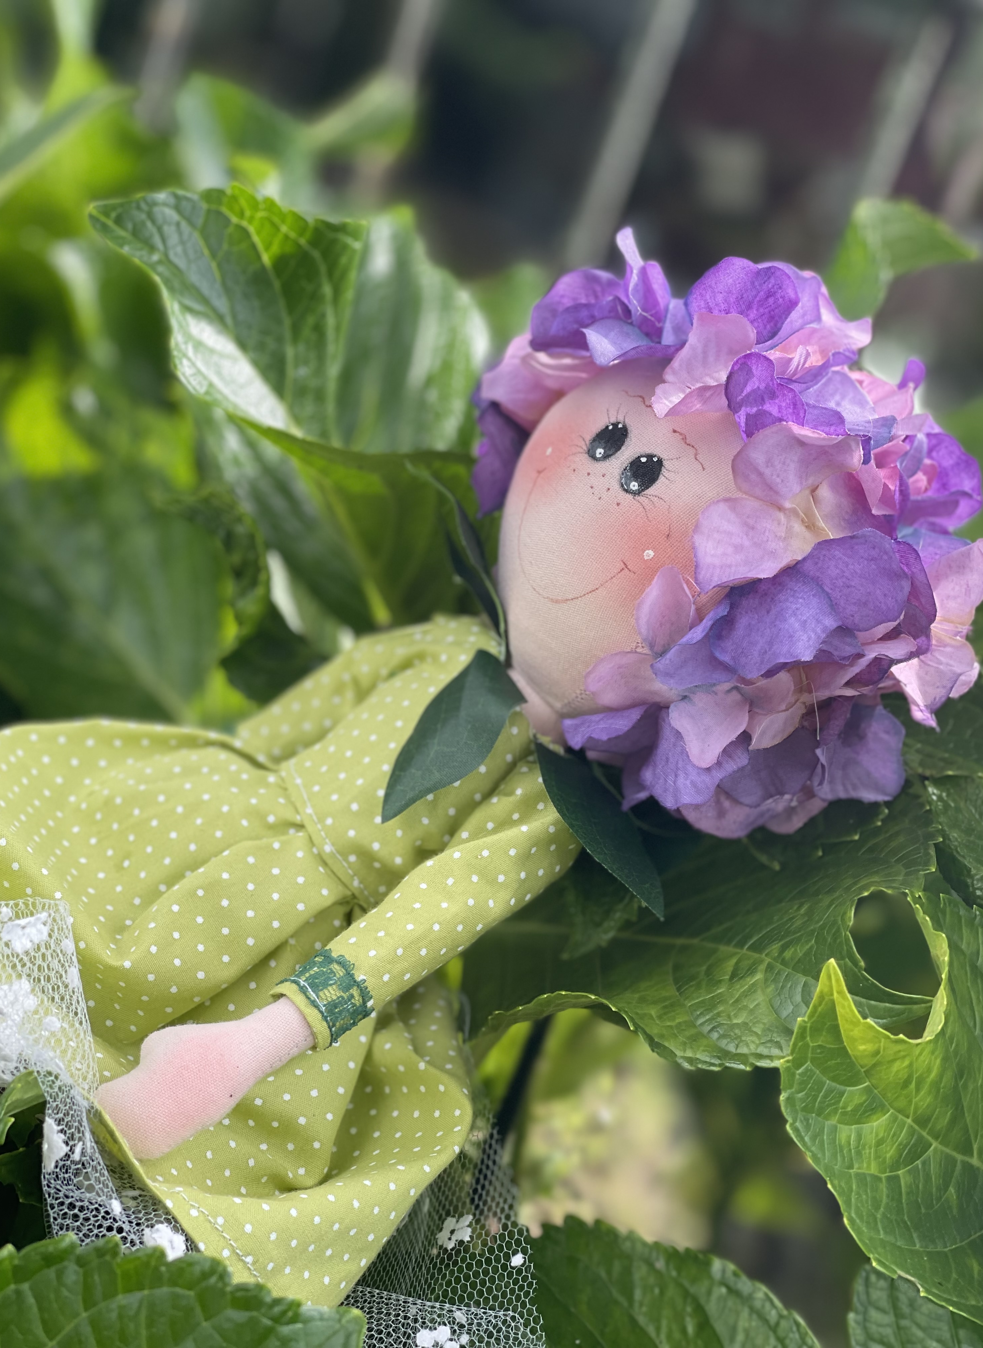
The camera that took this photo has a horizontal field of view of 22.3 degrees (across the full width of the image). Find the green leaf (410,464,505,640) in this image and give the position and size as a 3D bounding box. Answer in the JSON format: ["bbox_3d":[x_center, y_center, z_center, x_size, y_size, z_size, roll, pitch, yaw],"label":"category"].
[{"bbox_3d":[-0.009,-0.030,0.622,0.021,0.013,0.047,-18,79,-40],"label":"green leaf"}]

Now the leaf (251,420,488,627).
[{"bbox_3d":[-0.033,-0.040,0.672,0.058,0.054,0.035,-12,9,-3],"label":"leaf"}]

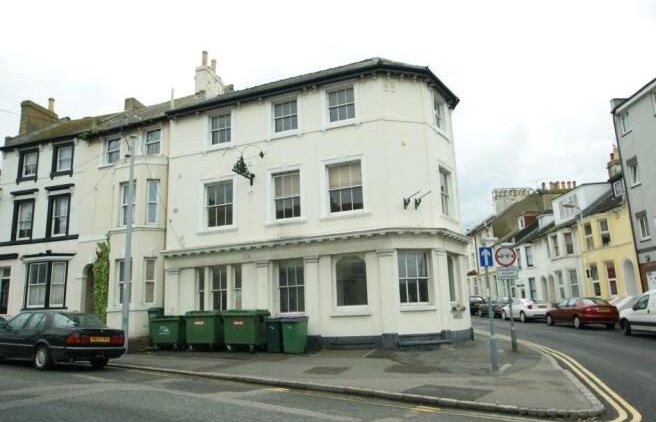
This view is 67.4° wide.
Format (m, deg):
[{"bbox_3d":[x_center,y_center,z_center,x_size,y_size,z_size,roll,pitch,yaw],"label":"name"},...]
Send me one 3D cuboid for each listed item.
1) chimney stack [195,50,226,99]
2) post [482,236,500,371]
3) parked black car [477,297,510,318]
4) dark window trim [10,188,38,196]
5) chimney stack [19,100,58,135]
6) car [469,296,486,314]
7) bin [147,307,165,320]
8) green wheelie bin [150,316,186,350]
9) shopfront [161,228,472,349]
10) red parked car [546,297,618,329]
[{"bbox_3d":[-5.608,-6.048,23.513,0.680,2.350,1.400,-7,-12,21],"label":"chimney stack"},{"bbox_3d":[3.815,2.156,11.500,0.380,3.020,0.300,-3,-12,7],"label":"post"},{"bbox_3d":[12.004,6.687,34.143,1.700,1.420,4.150,-2,-11,1],"label":"parked black car"},{"bbox_3d":[-13.806,-0.822,22.492,1.800,0.180,0.240,-7,-12,21],"label":"dark window trim"},{"bbox_3d":[-14.945,-4.782,25.473,0.580,2.350,1.750,-7,-12,21],"label":"chimney stack"},{"bbox_3d":[11.633,7.733,39.887,1.720,1.450,4.250,-2,-11,1],"label":"car"},{"bbox_3d":[-6.475,4.352,19.007,0.650,1.200,0.750,-7,-12,21],"label":"bin"},{"bbox_3d":[-5.645,4.399,17.676,1.270,1.180,0.820,-7,-12,21],"label":"green wheelie bin"},{"bbox_3d":[-0.537,3.168,18.410,11.100,3.800,4.000,-7,-12,21],"label":"shopfront"},{"bbox_3d":[12.134,4.890,23.562,1.700,1.410,4.400,-2,-11,1],"label":"red parked car"}]

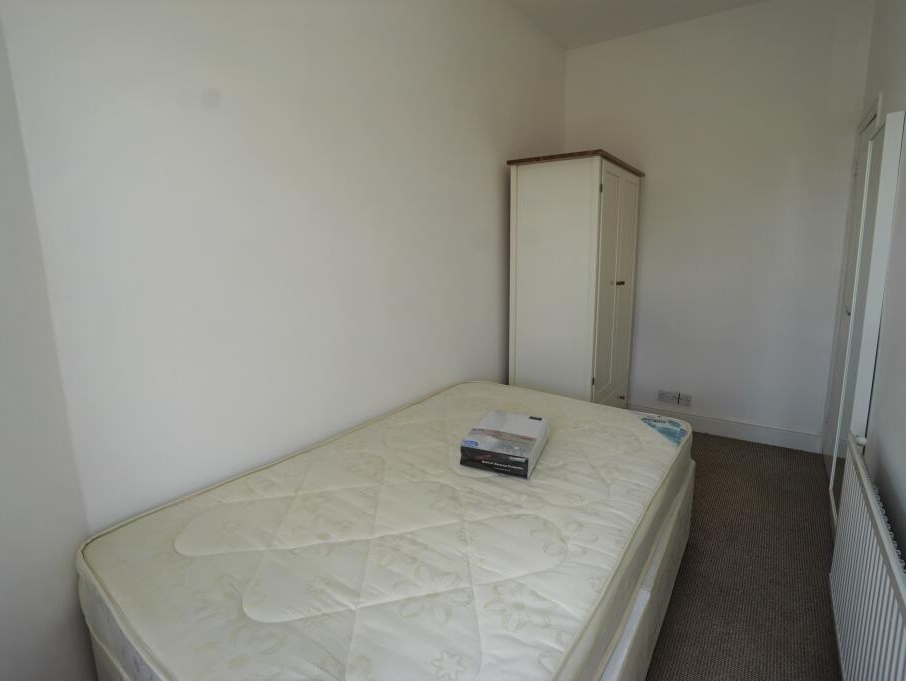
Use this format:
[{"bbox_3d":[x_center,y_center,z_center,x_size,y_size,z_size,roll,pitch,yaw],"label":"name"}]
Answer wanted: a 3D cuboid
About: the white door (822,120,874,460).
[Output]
[{"bbox_3d":[2.194,-0.151,2.343,0.050,1.960,0.710,6,12,37],"label":"white door"}]

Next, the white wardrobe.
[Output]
[{"bbox_3d":[0.865,-0.191,2.963,0.574,1.889,0.936,5,11,34],"label":"white wardrobe"}]

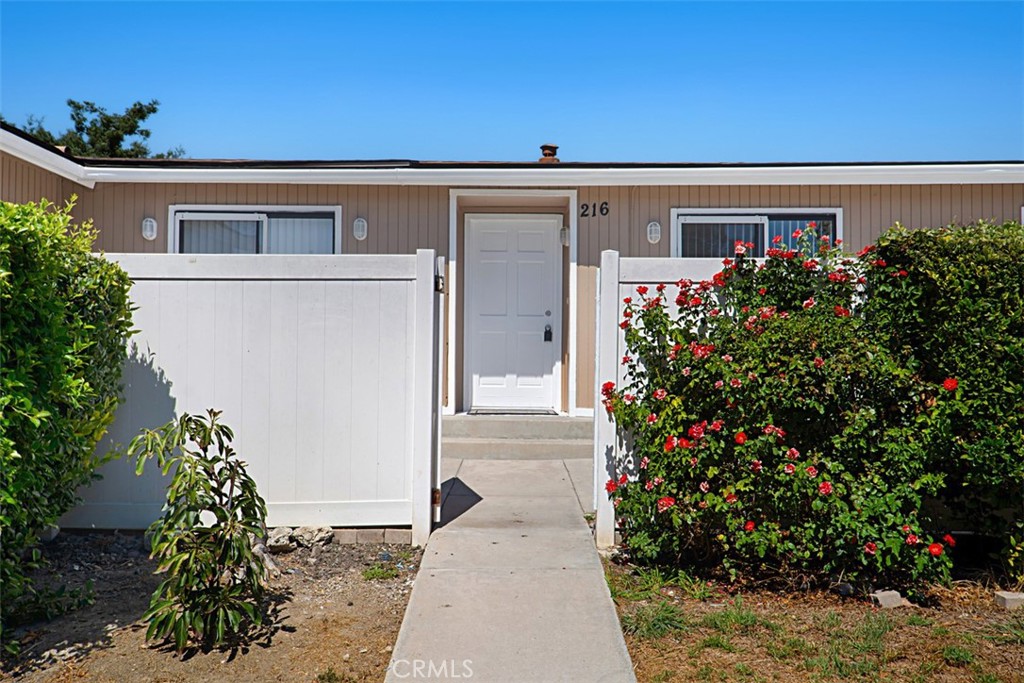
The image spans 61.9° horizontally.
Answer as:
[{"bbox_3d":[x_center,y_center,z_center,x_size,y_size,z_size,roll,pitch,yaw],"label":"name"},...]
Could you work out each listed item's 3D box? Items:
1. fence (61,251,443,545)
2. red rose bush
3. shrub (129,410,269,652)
[{"bbox_3d":[-1.570,0.320,4.860,2.300,1.665,0.110,0,0,0],"label":"fence"},{"bbox_3d":[1.360,0.300,4.320,1.740,1.770,0.950,0,0,0],"label":"red rose bush"},{"bbox_3d":[-1.250,0.730,3.420,0.550,0.930,0.520,0,0,0],"label":"shrub"}]

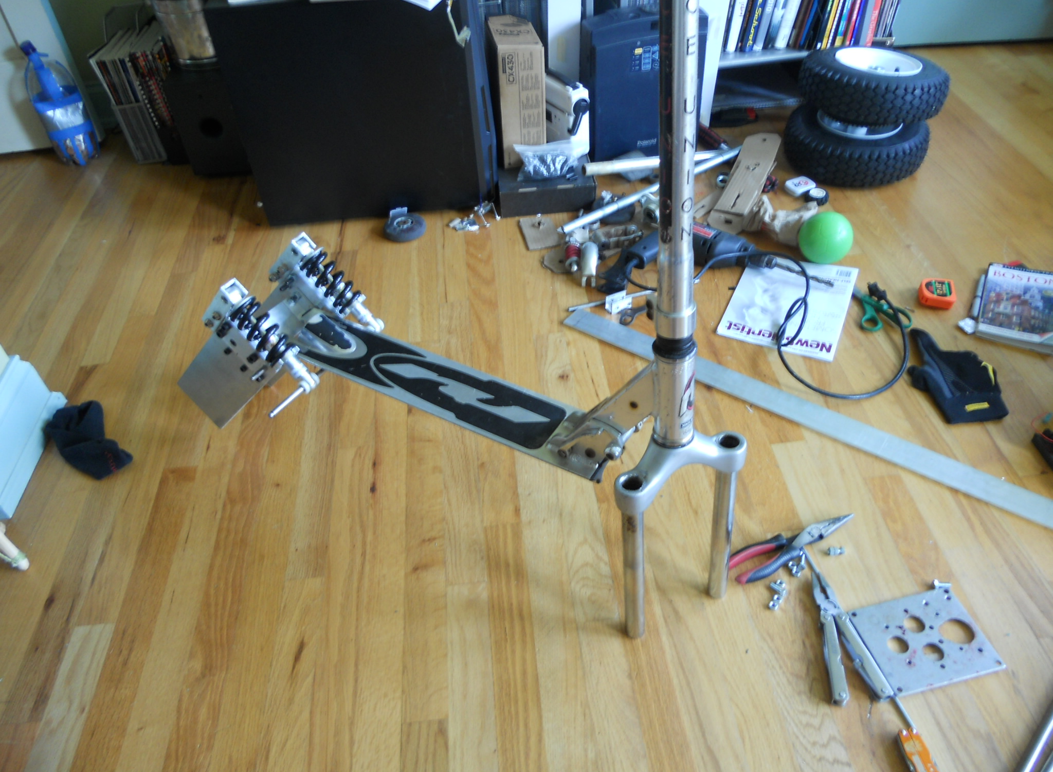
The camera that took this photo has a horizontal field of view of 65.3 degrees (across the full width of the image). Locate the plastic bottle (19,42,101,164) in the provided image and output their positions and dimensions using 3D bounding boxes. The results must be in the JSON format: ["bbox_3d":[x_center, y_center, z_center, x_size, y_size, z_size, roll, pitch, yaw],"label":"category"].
[{"bbox_3d":[-1.171,-0.702,2.045,0.110,0.300,0.110,-5,43,0],"label":"plastic bottle"}]

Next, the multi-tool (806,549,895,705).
[{"bbox_3d":[0.390,0.302,1.024,0.076,0.020,0.197,-6,44,-2],"label":"multi-tool"}]

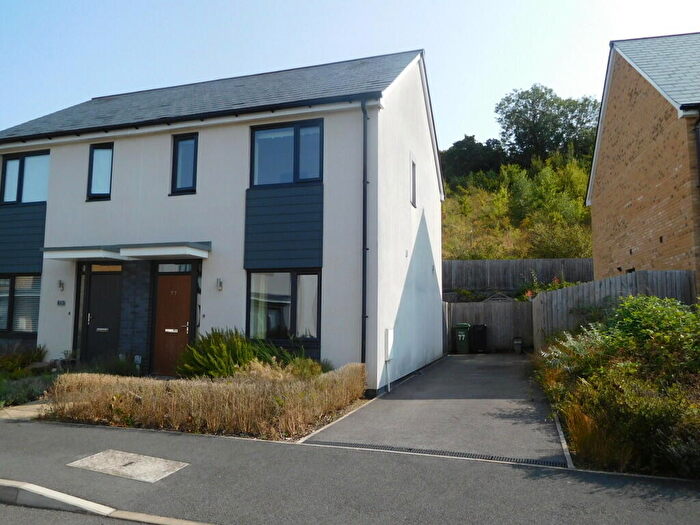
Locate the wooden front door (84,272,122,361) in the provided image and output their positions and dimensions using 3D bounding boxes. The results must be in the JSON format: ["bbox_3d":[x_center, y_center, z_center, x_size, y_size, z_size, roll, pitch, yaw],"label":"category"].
[{"bbox_3d":[-5.307,1.301,10.931,0.841,2.066,0.090,-1,-5,18],"label":"wooden front door"}]

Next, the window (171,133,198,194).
[{"bbox_3d":[-3.424,-2.051,10.580,0.610,1.299,0.100,-1,-5,18],"label":"window"}]

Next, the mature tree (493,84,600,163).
[{"bbox_3d":[20.933,-14.026,53.638,10.758,9.788,10.500,-1,-5,18],"label":"mature tree"}]

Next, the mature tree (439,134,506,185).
[{"bbox_3d":[13.181,-11.282,55.881,7.653,5.872,7.500,-1,-5,18],"label":"mature tree"}]

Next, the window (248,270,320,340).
[{"bbox_3d":[-1.243,0.797,9.599,1.556,1.355,0.100,-1,-5,18],"label":"window"}]

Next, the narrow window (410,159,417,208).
[{"bbox_3d":[1.504,-1.952,12.554,0.100,1.102,0.625,-1,-5,18],"label":"narrow window"}]

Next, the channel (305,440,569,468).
[{"bbox_3d":[0.774,1.954,5.125,2.634,0.080,0.139,-1,-5,18],"label":"channel"}]

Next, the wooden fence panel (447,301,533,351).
[{"bbox_3d":[4.866,2.295,17.761,2.911,1.774,0.080,-1,-5,18],"label":"wooden fence panel"}]

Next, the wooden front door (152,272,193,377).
[{"bbox_3d":[-3.617,1.291,10.387,0.833,2.053,0.090,-1,-5,18],"label":"wooden front door"}]

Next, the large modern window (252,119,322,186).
[{"bbox_3d":[-1.222,-2.108,9.875,1.544,1.260,0.100,-1,-5,18],"label":"large modern window"}]

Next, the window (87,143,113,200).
[{"bbox_3d":[-5.517,-2.004,11.251,0.659,1.308,0.100,-1,-5,18],"label":"window"}]

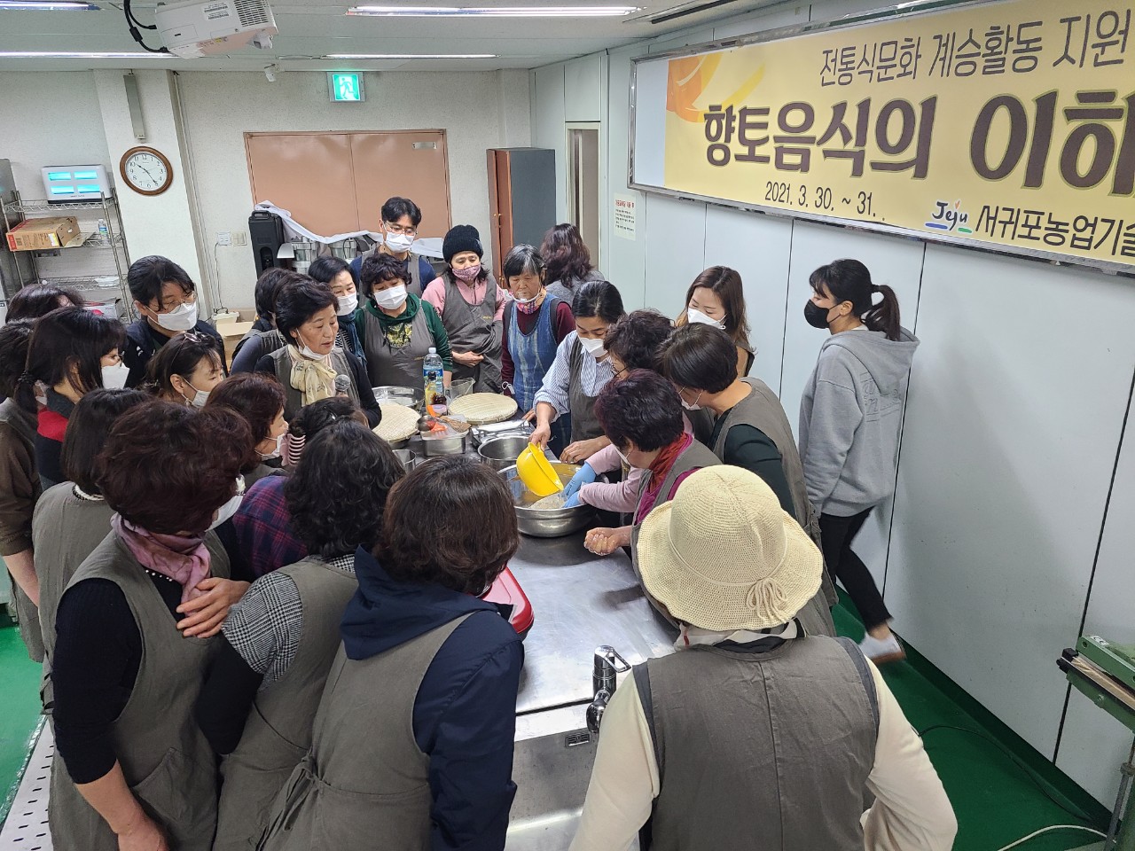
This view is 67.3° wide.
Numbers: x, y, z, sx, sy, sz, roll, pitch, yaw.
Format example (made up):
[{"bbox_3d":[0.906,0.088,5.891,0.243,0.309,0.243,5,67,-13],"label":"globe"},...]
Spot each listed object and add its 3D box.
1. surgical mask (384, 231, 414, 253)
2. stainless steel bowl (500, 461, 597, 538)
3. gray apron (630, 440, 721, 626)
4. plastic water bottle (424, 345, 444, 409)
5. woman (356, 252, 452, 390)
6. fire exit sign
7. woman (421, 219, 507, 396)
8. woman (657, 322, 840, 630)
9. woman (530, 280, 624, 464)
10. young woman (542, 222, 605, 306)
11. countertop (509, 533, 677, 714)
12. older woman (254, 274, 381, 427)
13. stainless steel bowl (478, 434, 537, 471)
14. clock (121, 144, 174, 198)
[{"bbox_3d":[-0.828,-0.902,4.168,0.145,0.110,0.090,-11,42,-27],"label":"surgical mask"},{"bbox_3d":[-0.064,0.236,2.733,0.390,0.130,0.390,-1,19,0],"label":"stainless steel bowl"},{"bbox_3d":[0.340,0.392,2.374,0.400,0.850,0.450,-5,20,-10],"label":"gray apron"},{"bbox_3d":[-0.604,-0.194,3.816,0.092,0.306,0.092,-7,20,-15],"label":"plastic water bottle"},{"bbox_3d":[-0.772,-0.094,4.111,0.470,1.510,0.360,-8,20,-18],"label":"woman"},{"bbox_3d":[-1.905,-2.917,7.342,0.290,0.230,0.045,-7,20,-15],"label":"fire exit sign"},{"bbox_3d":[-0.487,-0.230,4.392,0.450,1.570,0.320,-8,21,-20],"label":"woman"},{"bbox_3d":[0.543,0.426,2.563,0.550,1.500,0.480,-1,19,-1],"label":"woman"},{"bbox_3d":[0.137,0.213,3.148,0.560,1.530,0.480,6,21,20],"label":"woman"},{"bbox_3d":[0.029,-0.301,4.577,0.450,1.560,0.300,-18,25,-39],"label":"young woman"},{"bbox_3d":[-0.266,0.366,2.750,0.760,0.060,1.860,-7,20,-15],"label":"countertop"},{"bbox_3d":[-0.905,0.255,3.174,0.470,1.550,0.340,-16,24,-36],"label":"older woman"},{"bbox_3d":[-0.197,0.139,3.117,0.245,0.120,0.245,-1,20,0],"label":"stainless steel bowl"},{"bbox_3d":[-3.294,-1.994,6.681,0.368,0.368,0.050,-6,20,-15],"label":"clock"}]

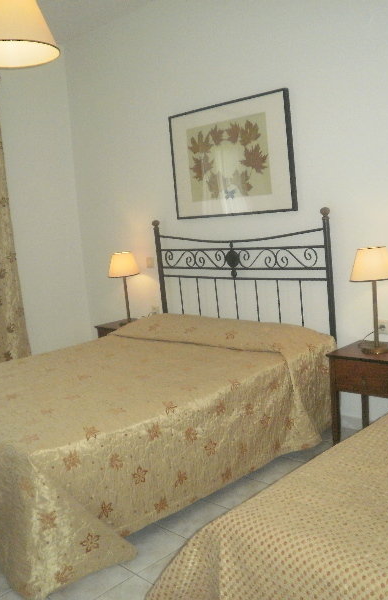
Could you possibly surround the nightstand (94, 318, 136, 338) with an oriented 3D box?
[{"bbox_3d":[-0.525,0.499,5.165,0.400,0.615,0.420,-12,11,-42],"label":"nightstand"}]

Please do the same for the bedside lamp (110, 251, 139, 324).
[{"bbox_3d":[-0.586,-0.103,5.153,0.270,0.590,0.270,-5,8,1],"label":"bedside lamp"}]

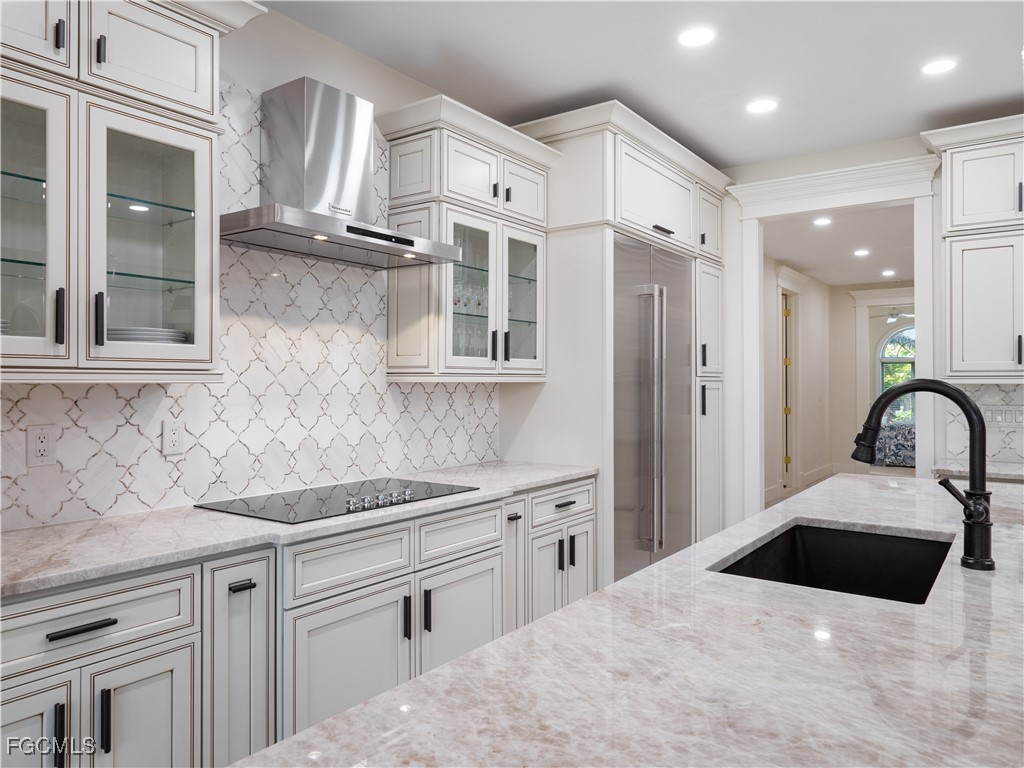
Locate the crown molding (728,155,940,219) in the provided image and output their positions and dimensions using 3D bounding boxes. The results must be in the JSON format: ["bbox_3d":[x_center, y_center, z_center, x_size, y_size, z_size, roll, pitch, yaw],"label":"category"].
[{"bbox_3d":[2.014,-1.228,4.516,1.270,0.220,0.090,0,0,36],"label":"crown molding"}]

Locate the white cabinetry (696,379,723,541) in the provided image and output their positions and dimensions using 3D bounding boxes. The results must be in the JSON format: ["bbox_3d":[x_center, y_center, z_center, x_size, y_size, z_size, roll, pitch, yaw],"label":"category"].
[{"bbox_3d":[1.080,0.615,4.962,0.655,1.310,0.480,0,0,36],"label":"white cabinetry"}]

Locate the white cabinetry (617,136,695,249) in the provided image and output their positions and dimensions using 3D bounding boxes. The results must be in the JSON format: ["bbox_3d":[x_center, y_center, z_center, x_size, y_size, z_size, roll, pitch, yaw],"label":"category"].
[{"bbox_3d":[0.599,-1.067,4.304,0.655,0.435,1.060,0,0,36],"label":"white cabinetry"}]

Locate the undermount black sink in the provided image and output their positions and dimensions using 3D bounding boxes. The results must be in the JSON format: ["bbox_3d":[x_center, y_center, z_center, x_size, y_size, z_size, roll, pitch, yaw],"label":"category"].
[{"bbox_3d":[0.858,0.570,1.825,0.465,0.240,0.830,0,0,36],"label":"undermount black sink"}]

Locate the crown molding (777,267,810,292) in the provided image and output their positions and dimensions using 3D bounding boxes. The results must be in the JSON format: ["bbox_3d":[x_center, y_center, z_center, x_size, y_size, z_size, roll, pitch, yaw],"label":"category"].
[{"bbox_3d":[3.422,-1.228,8.601,0.090,0.225,1.150,0,0,36],"label":"crown molding"}]

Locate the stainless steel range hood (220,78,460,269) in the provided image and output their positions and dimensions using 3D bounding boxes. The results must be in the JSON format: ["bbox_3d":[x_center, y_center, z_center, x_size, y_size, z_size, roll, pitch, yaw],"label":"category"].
[{"bbox_3d":[-0.670,-0.816,2.743,0.485,0.619,0.912,0,0,36],"label":"stainless steel range hood"}]

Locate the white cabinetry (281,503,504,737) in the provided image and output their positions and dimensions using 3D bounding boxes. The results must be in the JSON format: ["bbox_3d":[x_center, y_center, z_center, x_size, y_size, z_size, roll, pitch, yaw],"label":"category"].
[{"bbox_3d":[-0.606,0.891,2.643,0.665,0.857,1.045,0,0,36],"label":"white cabinetry"}]

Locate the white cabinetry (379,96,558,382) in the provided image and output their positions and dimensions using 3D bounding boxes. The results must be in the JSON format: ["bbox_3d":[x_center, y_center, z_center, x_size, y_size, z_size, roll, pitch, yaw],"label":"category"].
[{"bbox_3d":[-0.179,-0.607,3.478,0.410,1.198,0.952,0,0,36],"label":"white cabinetry"}]

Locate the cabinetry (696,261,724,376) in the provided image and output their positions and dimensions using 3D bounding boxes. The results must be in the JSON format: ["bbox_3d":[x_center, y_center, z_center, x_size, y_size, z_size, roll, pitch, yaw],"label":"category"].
[{"bbox_3d":[1.080,-0.422,4.962,0.655,0.755,0.480,0,0,36],"label":"cabinetry"}]

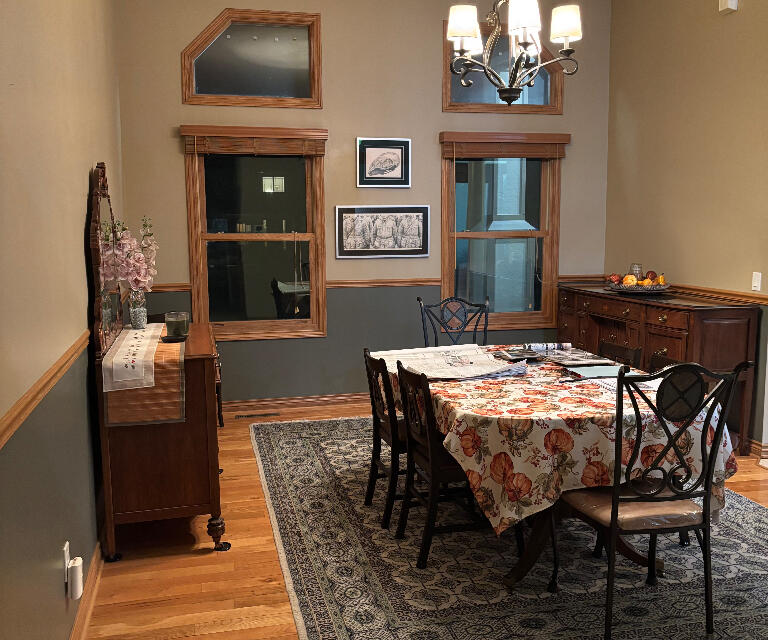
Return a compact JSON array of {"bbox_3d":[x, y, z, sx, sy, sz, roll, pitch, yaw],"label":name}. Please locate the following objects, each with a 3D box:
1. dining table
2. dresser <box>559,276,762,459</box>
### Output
[{"bbox_3d":[0.691,0.625,3.685,1.205,0.765,1.600,-2,8,-13],"label":"dining table"},{"bbox_3d":[1.878,0.277,5.563,0.490,0.945,1.780,-2,8,-13],"label":"dresser"}]

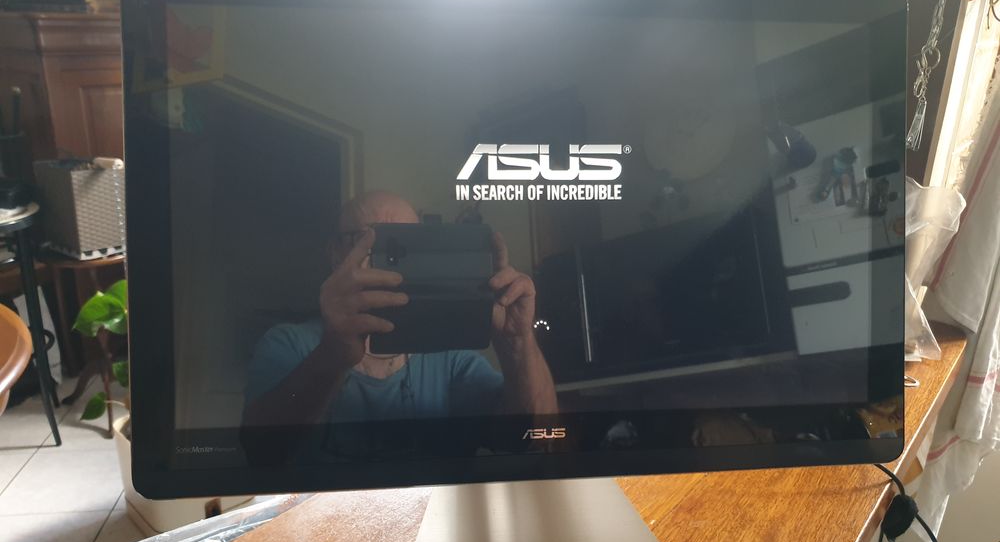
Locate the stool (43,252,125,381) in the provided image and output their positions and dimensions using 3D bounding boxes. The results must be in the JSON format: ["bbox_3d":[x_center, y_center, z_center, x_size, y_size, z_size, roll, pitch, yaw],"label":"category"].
[{"bbox_3d":[-1.245,0.190,2.388,0.330,0.554,0.330,0,20,-7],"label":"stool"}]

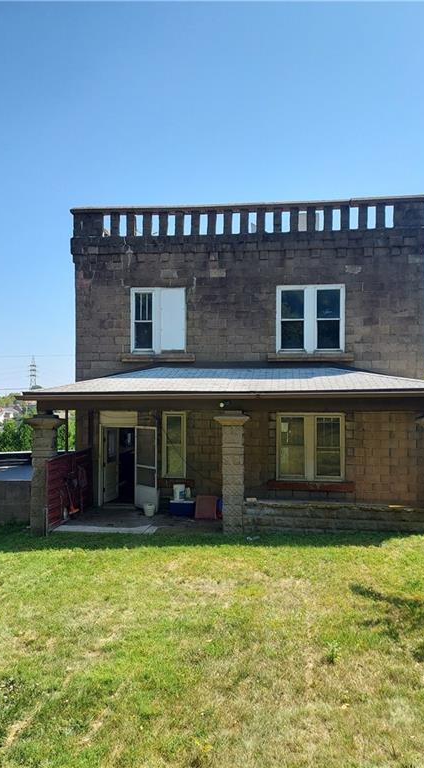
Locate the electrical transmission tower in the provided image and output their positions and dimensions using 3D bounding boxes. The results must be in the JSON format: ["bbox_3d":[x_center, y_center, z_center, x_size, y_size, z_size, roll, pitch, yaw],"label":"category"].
[{"bbox_3d":[-140.789,-7.099,420.000,7.900,31.000,6.500,0,0,-23],"label":"electrical transmission tower"}]

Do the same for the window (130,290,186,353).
[{"bbox_3d":[-1.338,-1.584,13.360,1.416,1.673,0.120,0,0,6],"label":"window"}]

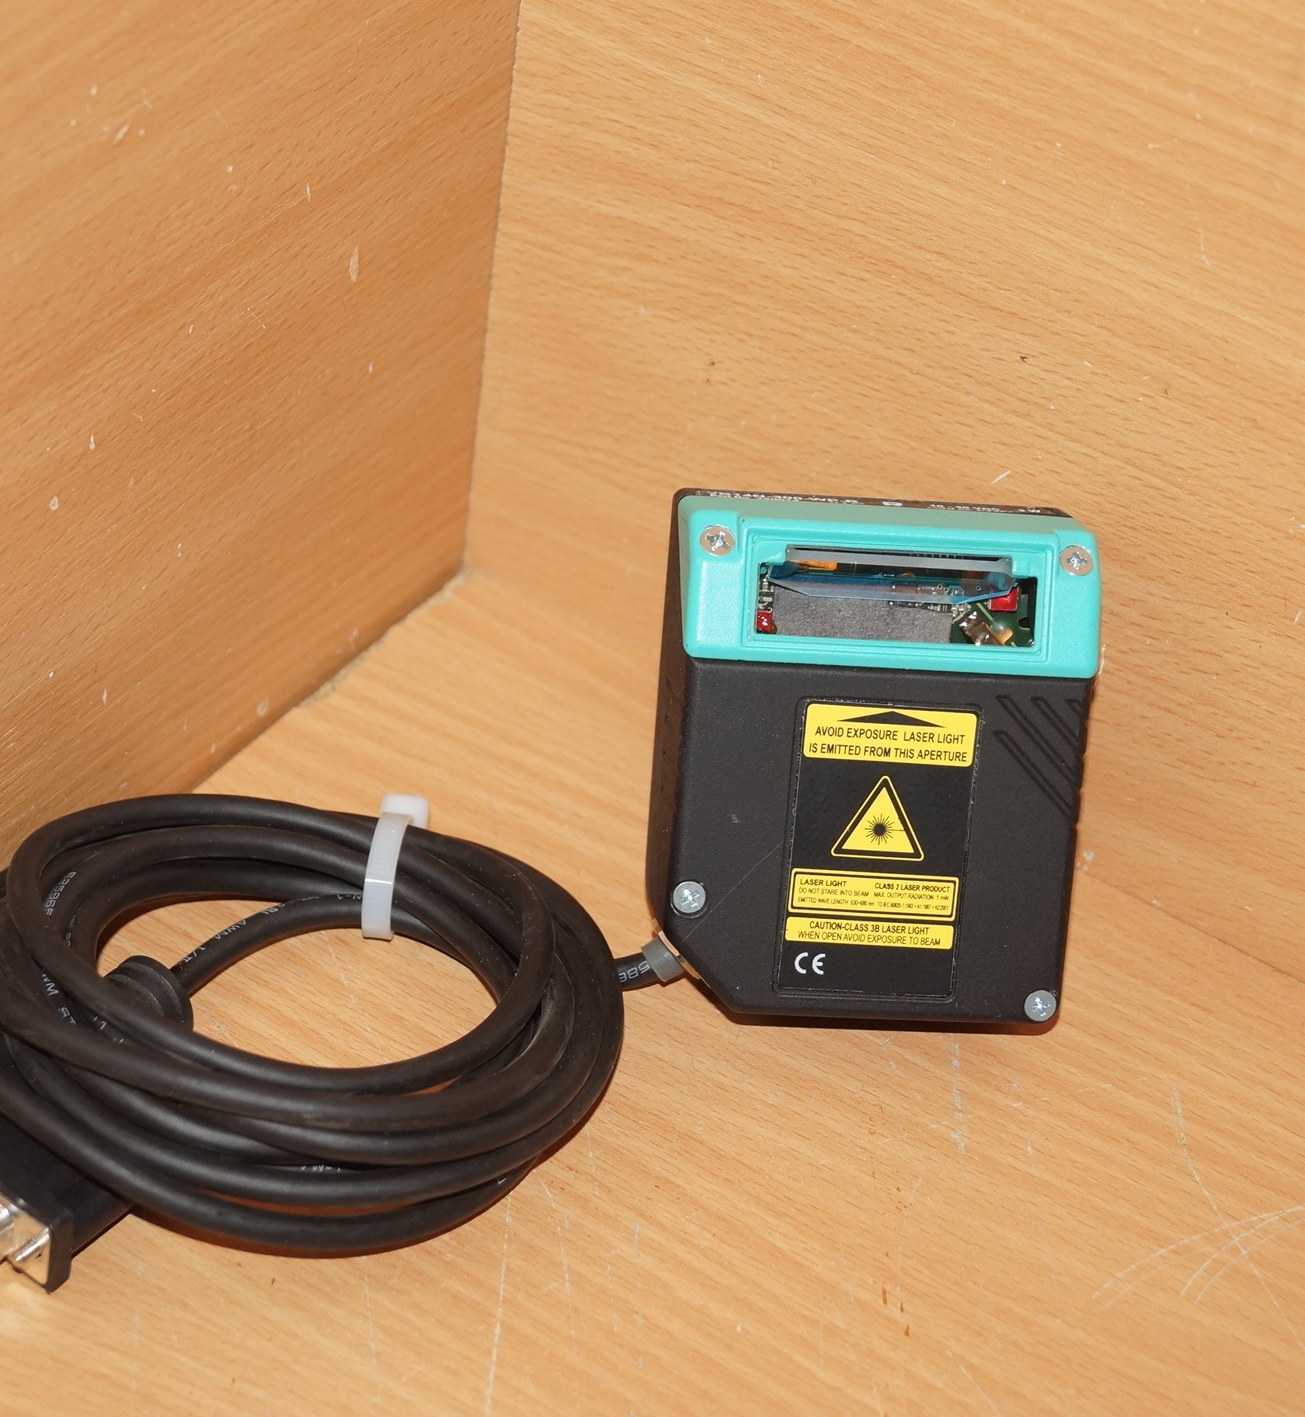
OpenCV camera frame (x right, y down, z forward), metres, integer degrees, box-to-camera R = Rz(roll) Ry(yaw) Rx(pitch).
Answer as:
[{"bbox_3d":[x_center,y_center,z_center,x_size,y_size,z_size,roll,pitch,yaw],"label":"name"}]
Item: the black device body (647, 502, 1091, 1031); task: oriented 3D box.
[{"bbox_3d":[0.035,0.009,0.629,0.068,0.084,0.034,4,-3,-1],"label":"black device body"}]

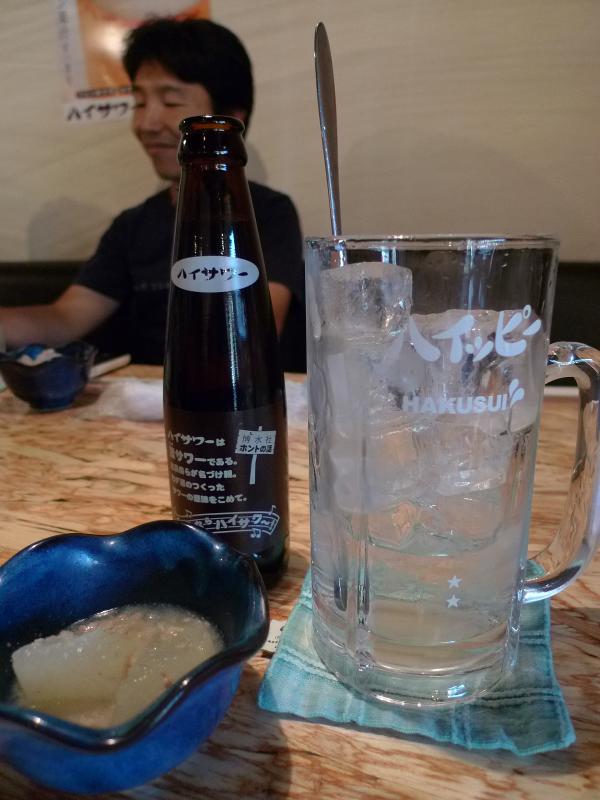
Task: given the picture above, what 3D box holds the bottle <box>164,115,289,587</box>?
[{"bbox_3d":[-0.034,-0.013,0.250,0.056,0.205,0.056,0,15,2],"label":"bottle"}]

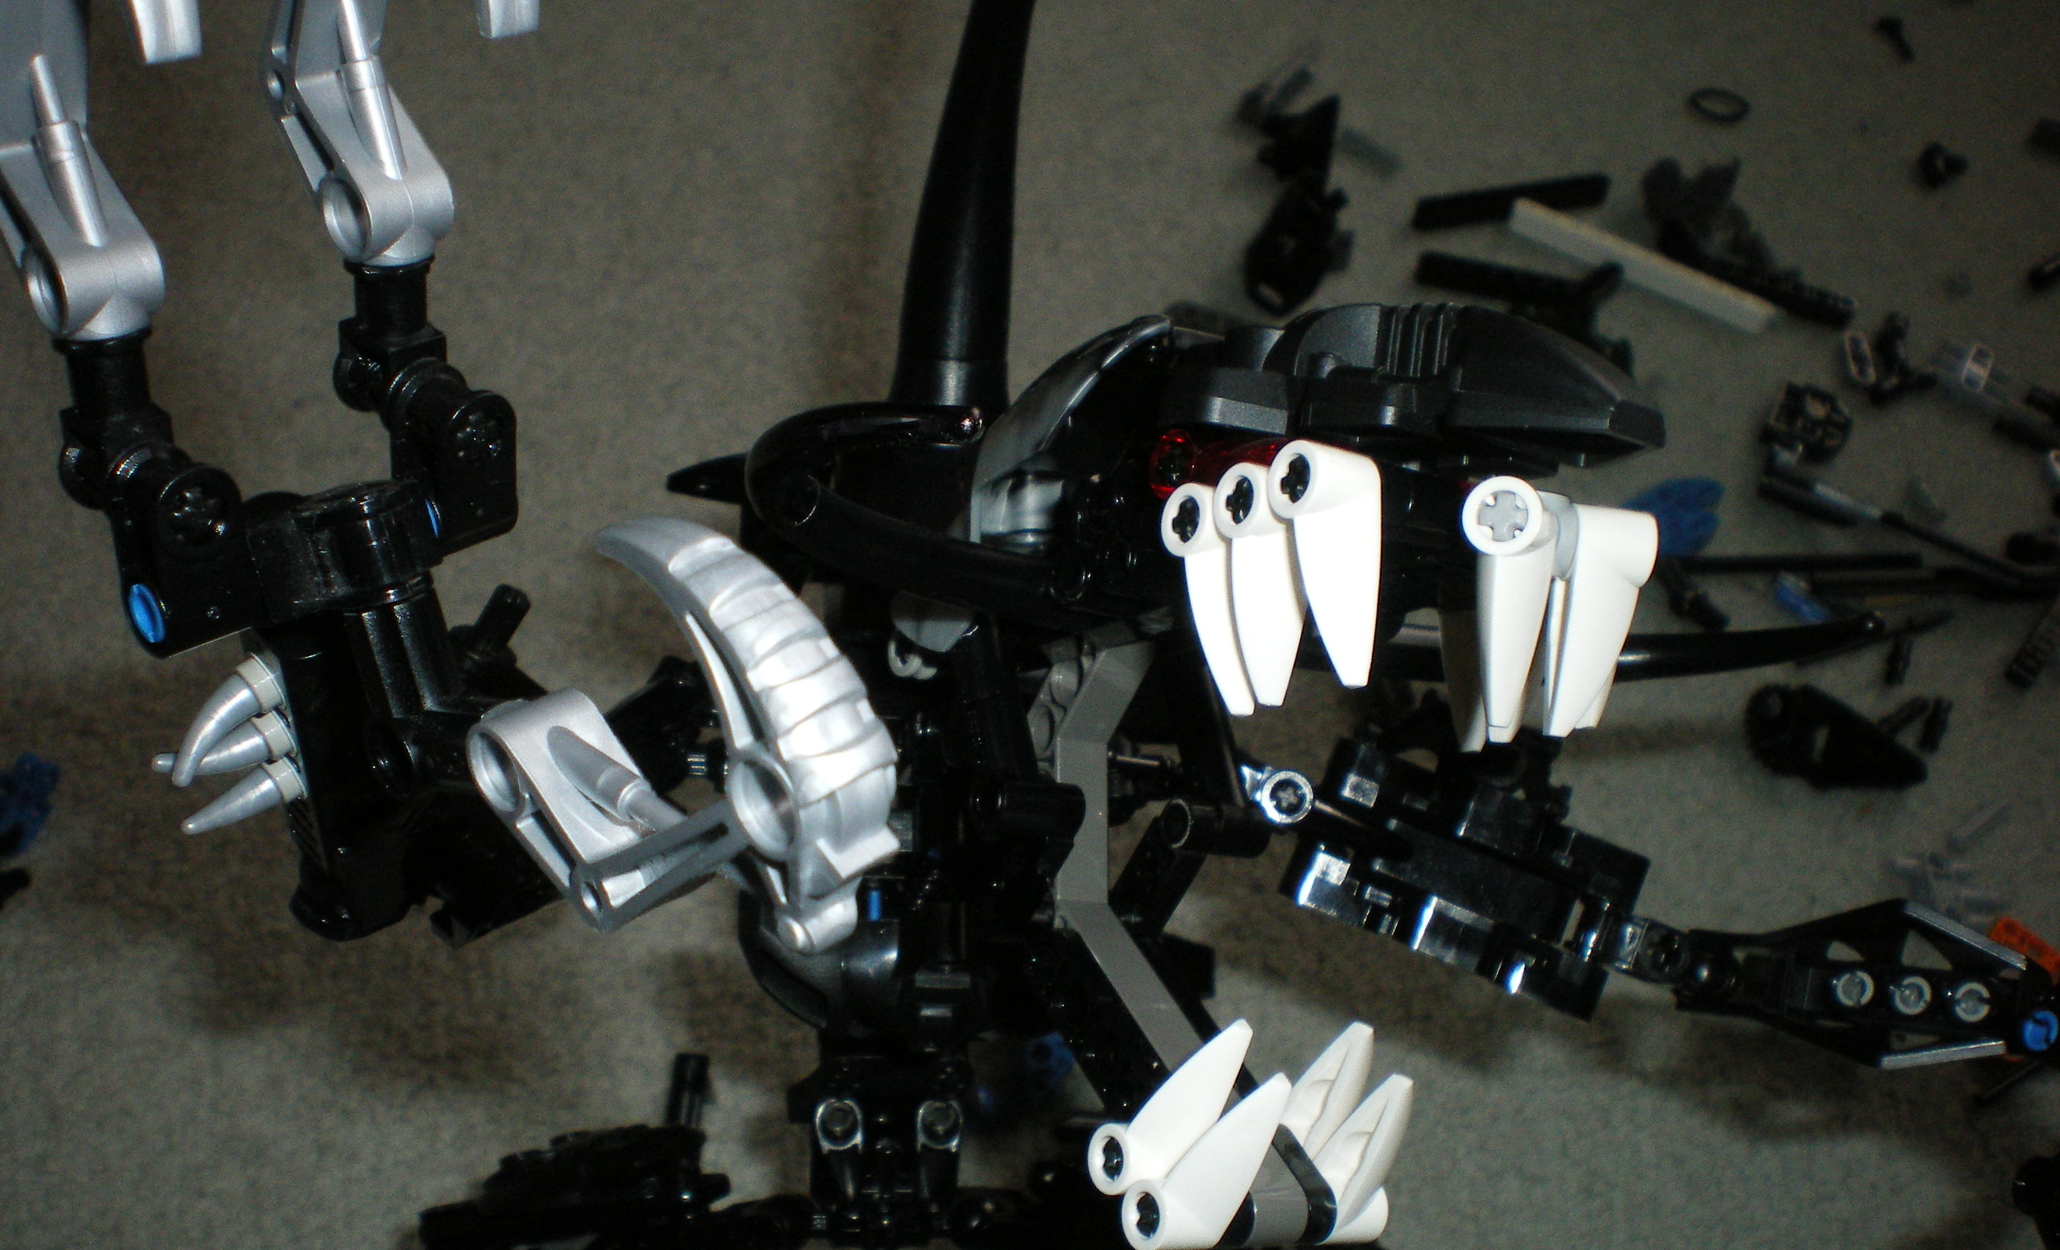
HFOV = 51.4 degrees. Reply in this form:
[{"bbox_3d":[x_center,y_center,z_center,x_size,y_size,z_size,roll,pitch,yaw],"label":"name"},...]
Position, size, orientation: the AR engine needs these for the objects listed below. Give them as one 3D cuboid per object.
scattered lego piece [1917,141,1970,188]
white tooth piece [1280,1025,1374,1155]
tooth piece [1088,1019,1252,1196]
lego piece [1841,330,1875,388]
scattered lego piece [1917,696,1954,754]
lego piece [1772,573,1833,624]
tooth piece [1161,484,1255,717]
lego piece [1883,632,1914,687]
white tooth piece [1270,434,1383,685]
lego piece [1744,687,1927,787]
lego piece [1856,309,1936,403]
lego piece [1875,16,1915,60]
[{"bbox_3d":[0.318,-0.161,0.747,0.016,0.009,0.015,6,45,2],"label":"scattered lego piece"},{"bbox_3d":[0.034,0.053,0.238,0.008,0.025,0.008,3,36,-29],"label":"white tooth piece"},{"bbox_3d":[0.015,0.051,0.226,0.008,0.023,0.007,9,31,-36],"label":"tooth piece"},{"bbox_3d":[0.257,-0.083,0.665,0.008,0.008,0.020,6,45,3],"label":"lego piece"},{"bbox_3d":[0.216,0.024,0.513,0.005,0.005,0.016,22,48,20],"label":"scattered lego piece"},{"bbox_3d":[0.211,-0.007,0.586,0.008,0.007,0.017,-19,49,-21],"label":"lego piece"},{"bbox_3d":[0.019,-0.002,0.219,0.008,0.007,0.023,7,75,-34],"label":"tooth piece"},{"bbox_3d":[0.232,0.009,0.572,0.005,0.005,0.016,20,47,16],"label":"lego piece"},{"bbox_3d":[0.029,-0.006,0.208,0.008,0.025,0.008,-1,0,-30],"label":"white tooth piece"},{"bbox_3d":[0.205,0.028,0.546,0.044,0.012,0.023,8,45,5],"label":"lego piece"},{"bbox_3d":[0.247,-0.076,0.610,0.021,0.011,0.026,13,46,12],"label":"lego piece"},{"bbox_3d":[0.301,-0.204,0.744,0.008,0.006,0.020,-4,45,-5],"label":"lego piece"}]

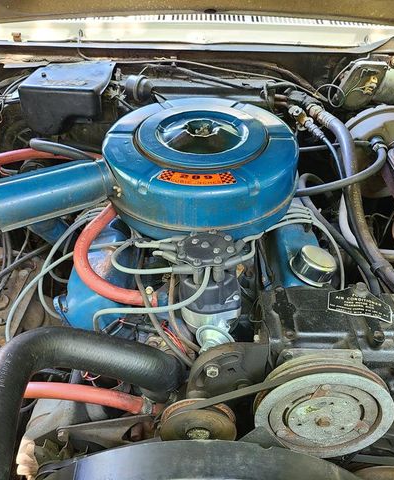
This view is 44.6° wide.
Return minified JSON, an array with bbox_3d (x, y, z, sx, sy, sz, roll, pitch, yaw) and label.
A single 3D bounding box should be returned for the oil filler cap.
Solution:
[{"bbox_3d":[0.195,0.039,0.787,0.075,0.031,0.075,13,38,-10],"label":"oil filler cap"}]

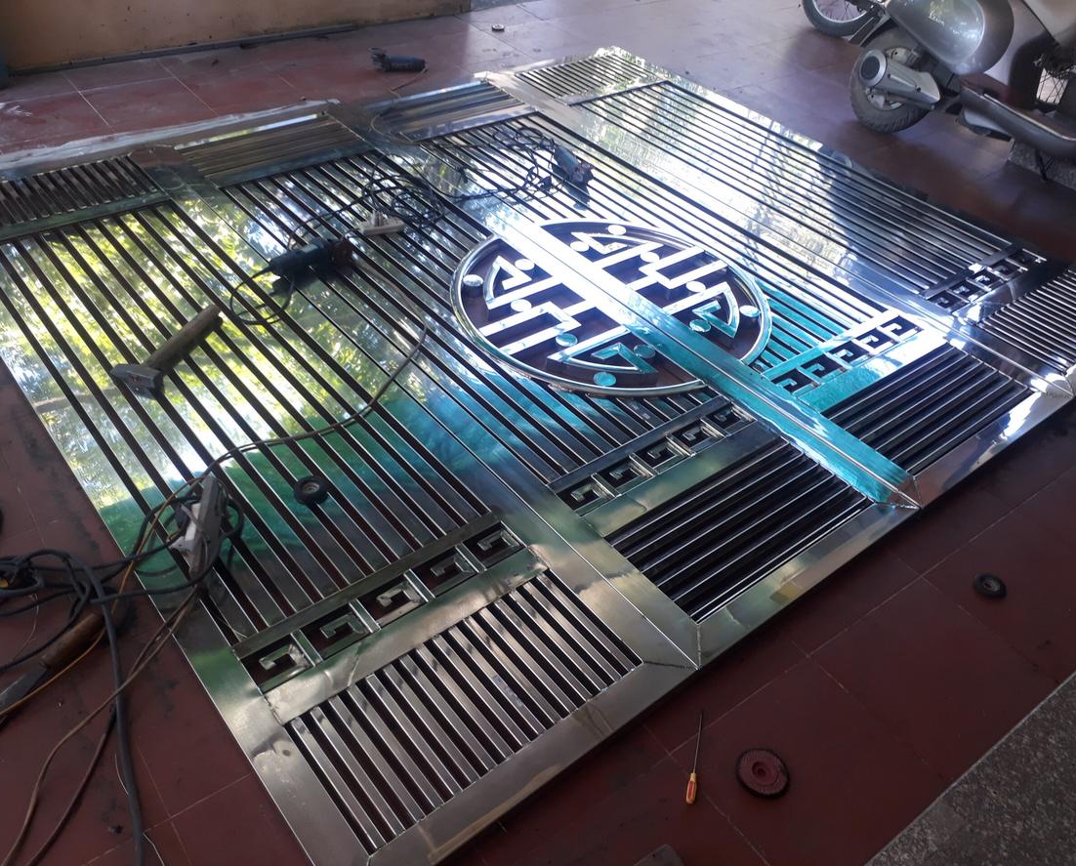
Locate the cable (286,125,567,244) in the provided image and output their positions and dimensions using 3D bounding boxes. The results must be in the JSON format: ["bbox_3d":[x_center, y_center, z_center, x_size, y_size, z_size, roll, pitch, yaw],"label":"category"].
[{"bbox_3d":[-0.383,-0.929,3.275,1.280,0.070,0.560,-28,51,-33],"label":"cable"}]

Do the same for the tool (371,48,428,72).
[{"bbox_3d":[-0.652,-1.765,4.260,0.250,0.088,0.075,3,41,-5],"label":"tool"}]

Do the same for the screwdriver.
[{"bbox_3d":[0.300,0.608,1.701,0.022,0.021,0.203,13,41,8],"label":"screwdriver"}]

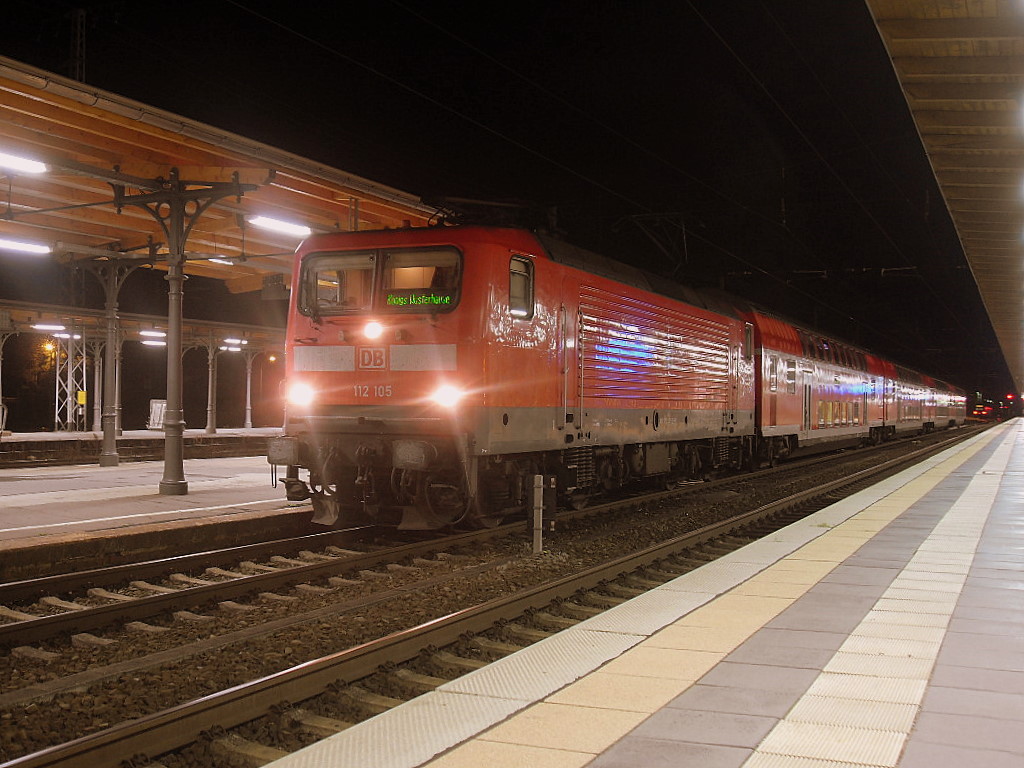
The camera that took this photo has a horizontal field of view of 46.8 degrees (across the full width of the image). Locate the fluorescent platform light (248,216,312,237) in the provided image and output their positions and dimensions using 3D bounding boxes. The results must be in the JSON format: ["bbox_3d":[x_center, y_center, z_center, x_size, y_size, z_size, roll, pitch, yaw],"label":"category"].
[{"bbox_3d":[-4.069,-2.777,20.800,0.200,0.140,1.600,0,-2,23],"label":"fluorescent platform light"}]

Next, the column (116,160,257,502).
[{"bbox_3d":[-5.062,-0.796,18.039,2.600,4.950,0.450,0,-2,23],"label":"column"}]

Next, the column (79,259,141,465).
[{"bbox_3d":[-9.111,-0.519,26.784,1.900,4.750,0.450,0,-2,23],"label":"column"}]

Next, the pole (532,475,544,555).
[{"bbox_3d":[0.303,1.488,13.612,0.110,0.920,0.090,0,-2,23],"label":"pole"}]

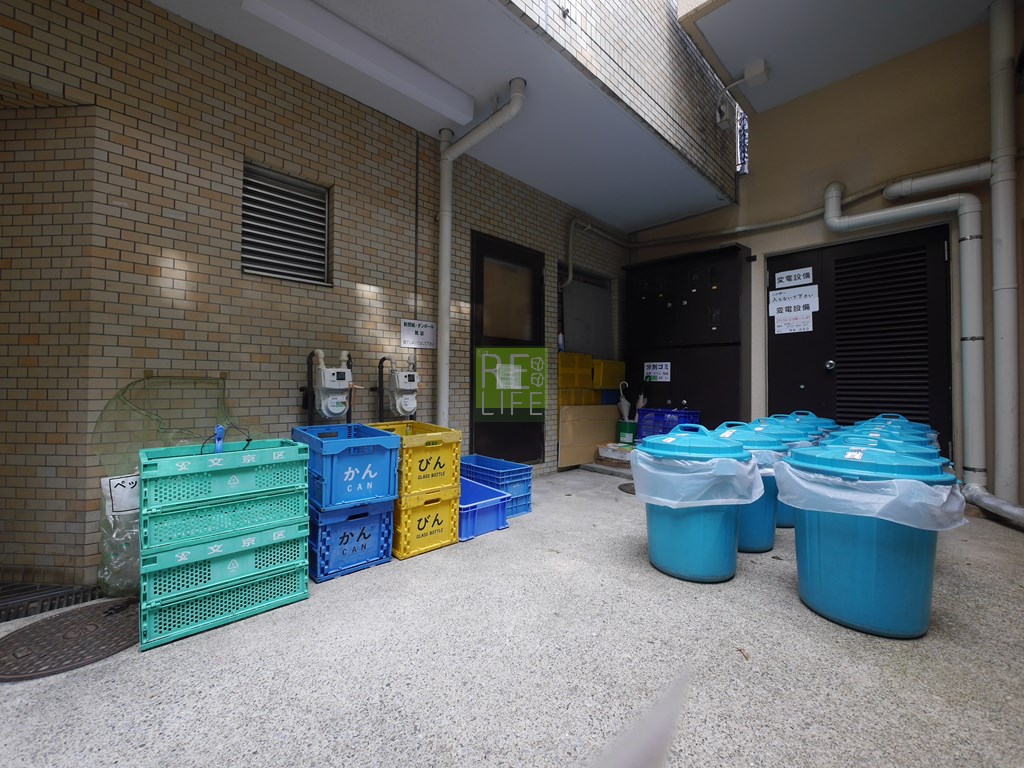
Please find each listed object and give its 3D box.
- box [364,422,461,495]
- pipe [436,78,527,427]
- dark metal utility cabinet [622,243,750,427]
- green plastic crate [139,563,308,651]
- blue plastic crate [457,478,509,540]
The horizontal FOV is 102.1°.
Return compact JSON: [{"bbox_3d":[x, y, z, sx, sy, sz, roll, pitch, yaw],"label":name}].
[{"bbox_3d":[-0.615,0.425,2.458,0.367,0.323,0.530,1,-1,-43],"label":"box"},{"bbox_3d":[-0.234,-0.508,2.853,0.110,2.800,0.835,1,-1,-44],"label":"pipe"},{"bbox_3d":[1.829,-0.236,4.428,1.220,2.100,0.330,-1,-1,45],"label":"dark metal utility cabinet"},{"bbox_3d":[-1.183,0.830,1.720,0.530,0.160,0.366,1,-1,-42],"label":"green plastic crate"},{"bbox_3d":[-0.360,0.810,2.758,0.395,0.200,0.620,1,-1,-43],"label":"blue plastic crate"}]

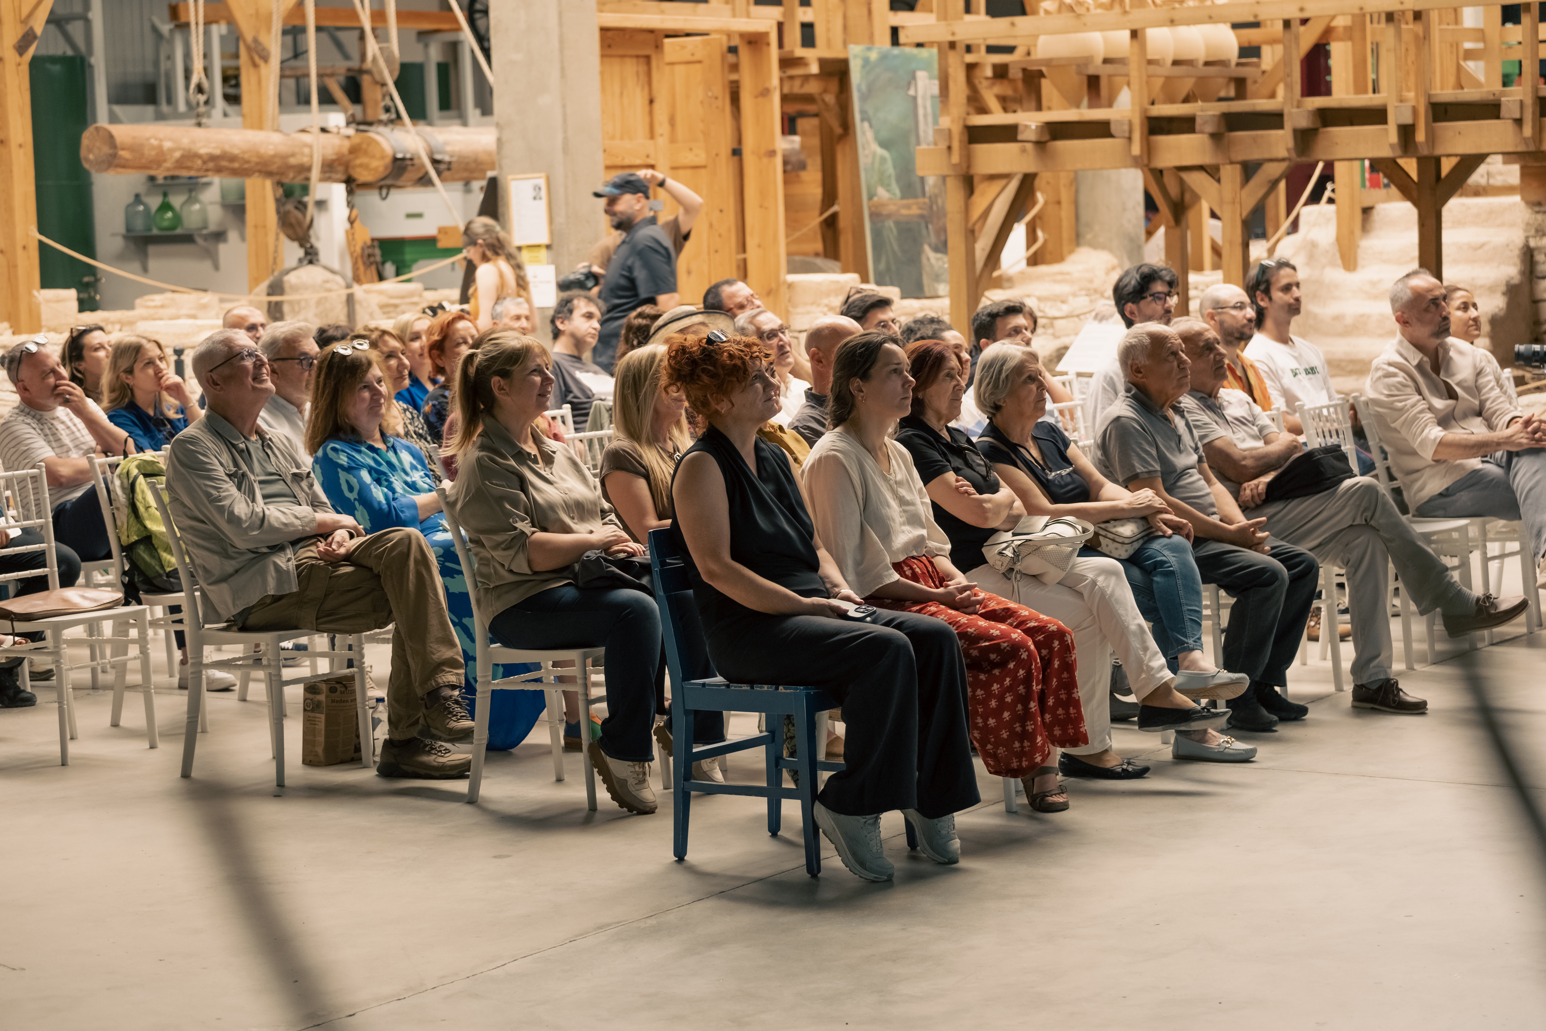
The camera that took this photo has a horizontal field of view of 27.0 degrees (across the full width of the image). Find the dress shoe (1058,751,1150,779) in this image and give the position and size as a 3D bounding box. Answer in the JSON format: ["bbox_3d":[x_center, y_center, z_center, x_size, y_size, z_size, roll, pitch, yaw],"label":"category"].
[{"bbox_3d":[0.972,0.725,9.424,0.267,0.072,0.088,0,6,20],"label":"dress shoe"}]

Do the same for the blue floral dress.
[{"bbox_3d":[-1.130,0.230,10.091,0.800,1.000,0.550,1,6,35],"label":"blue floral dress"}]

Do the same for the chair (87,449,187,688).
[{"bbox_3d":[-2.002,0.243,11.013,0.520,0.914,0.415,2,7,34],"label":"chair"}]

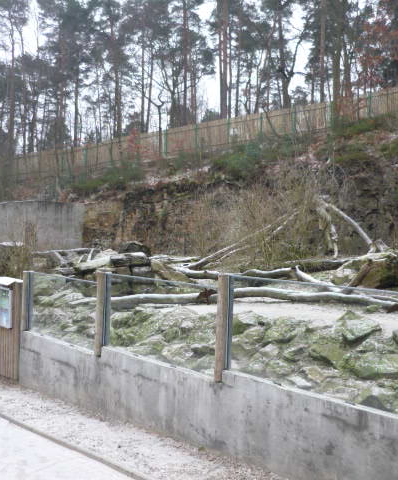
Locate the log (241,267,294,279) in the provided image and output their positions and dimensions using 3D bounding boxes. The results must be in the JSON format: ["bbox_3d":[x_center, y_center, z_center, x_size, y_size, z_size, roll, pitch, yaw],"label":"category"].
[{"bbox_3d":[1.909,0.919,17.000,1.500,0.300,0.380,2,0,-6],"label":"log"}]

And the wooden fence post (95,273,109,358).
[{"bbox_3d":[-1.090,0.830,6.820,0.090,0.956,0.090,1,1,-40],"label":"wooden fence post"}]

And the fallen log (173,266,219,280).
[{"bbox_3d":[-0.072,0.961,17.500,1.450,0.320,0.400,2,0,11],"label":"fallen log"}]

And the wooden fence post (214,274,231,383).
[{"bbox_3d":[0.204,0.767,5.288,0.090,0.936,0.090,1,1,-40],"label":"wooden fence post"}]

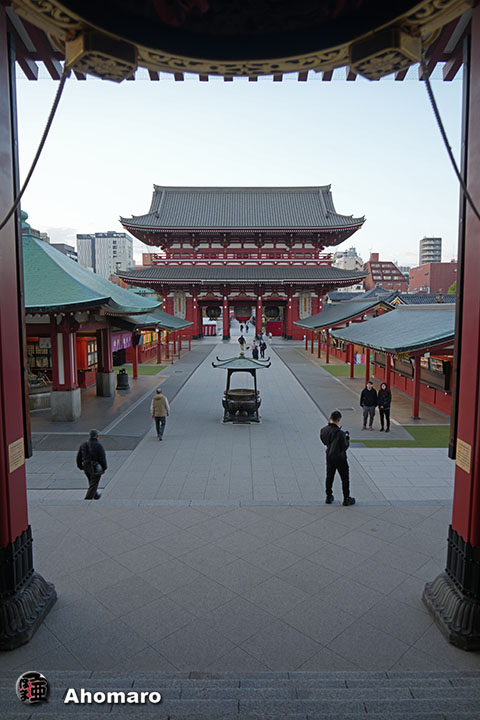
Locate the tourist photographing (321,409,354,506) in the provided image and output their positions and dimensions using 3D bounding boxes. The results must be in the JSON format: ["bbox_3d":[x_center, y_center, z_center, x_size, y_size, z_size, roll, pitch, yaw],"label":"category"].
[{"bbox_3d":[1.753,1.757,8.677,0.580,1.720,0.480,4,7,35],"label":"tourist photographing"}]

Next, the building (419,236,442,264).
[{"bbox_3d":[105.357,-45.055,264.771,10.500,43.500,11.000,0,6,0],"label":"building"}]

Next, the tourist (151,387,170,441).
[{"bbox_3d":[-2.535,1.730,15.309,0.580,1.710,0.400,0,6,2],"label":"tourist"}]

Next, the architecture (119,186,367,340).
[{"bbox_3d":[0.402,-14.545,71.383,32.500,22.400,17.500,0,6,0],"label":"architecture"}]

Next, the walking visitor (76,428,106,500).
[{"bbox_3d":[-3.166,2.276,10.268,0.580,1.660,0.460,2,6,15],"label":"walking visitor"}]

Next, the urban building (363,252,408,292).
[{"bbox_3d":[74.903,-37.777,245.417,19.000,33.000,18.000,0,6,0],"label":"urban building"}]

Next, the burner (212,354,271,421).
[{"bbox_3d":[0.069,0.984,18.298,2.100,2.580,2.100,0,6,0],"label":"burner"}]

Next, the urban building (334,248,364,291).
[{"bbox_3d":[51.399,-36.132,229.502,15.500,33.000,15.000,0,6,0],"label":"urban building"}]

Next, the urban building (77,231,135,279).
[{"bbox_3d":[-81.139,-50.052,286.372,28.000,49.000,22.000,0,6,-3],"label":"urban building"}]

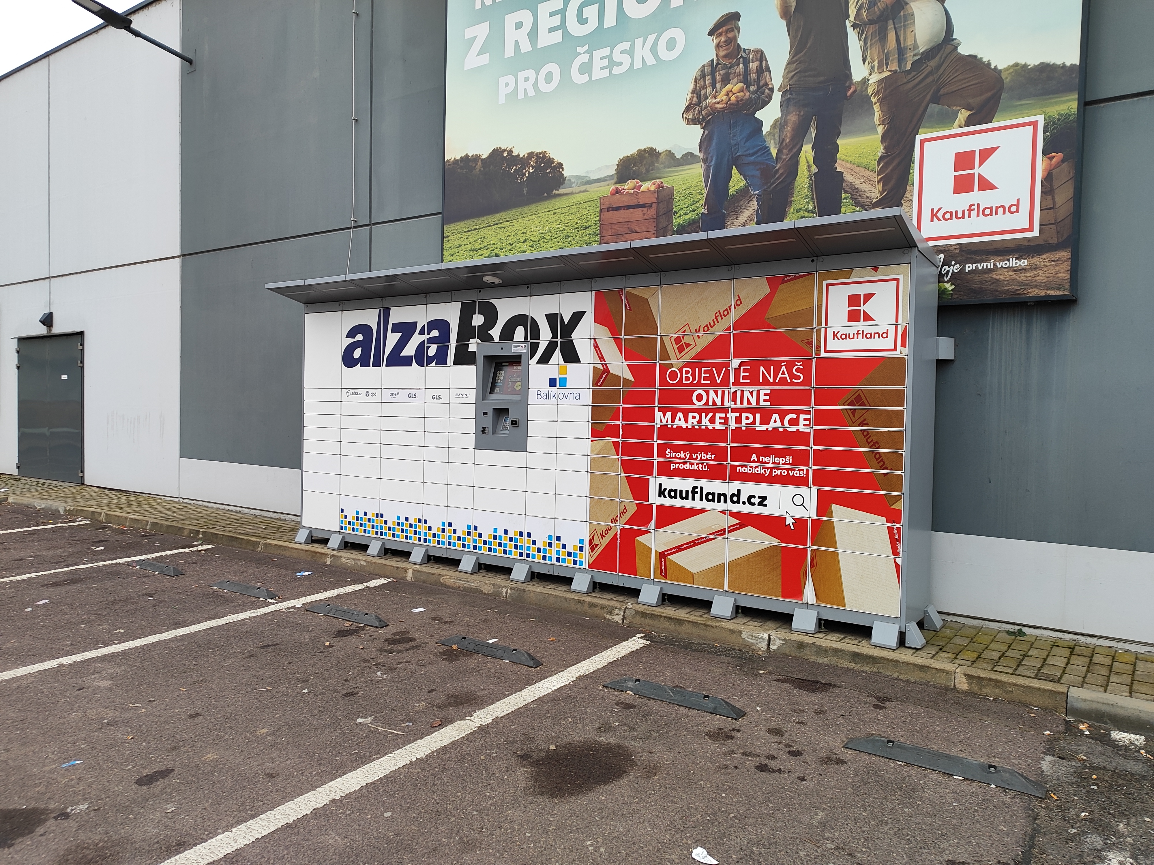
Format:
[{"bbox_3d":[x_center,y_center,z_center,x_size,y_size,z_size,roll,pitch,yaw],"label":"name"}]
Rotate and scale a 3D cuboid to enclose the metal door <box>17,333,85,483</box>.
[{"bbox_3d":[-8.168,-0.379,12.388,2.222,2.252,0.101,2,2,34],"label":"metal door"}]

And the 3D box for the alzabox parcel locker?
[{"bbox_3d":[-0.302,-0.064,6.188,5.535,2.396,1.030,2,2,34],"label":"alzabox parcel locker"}]

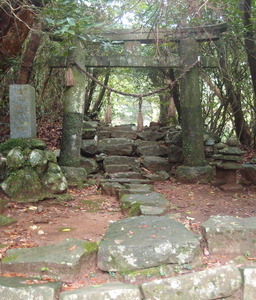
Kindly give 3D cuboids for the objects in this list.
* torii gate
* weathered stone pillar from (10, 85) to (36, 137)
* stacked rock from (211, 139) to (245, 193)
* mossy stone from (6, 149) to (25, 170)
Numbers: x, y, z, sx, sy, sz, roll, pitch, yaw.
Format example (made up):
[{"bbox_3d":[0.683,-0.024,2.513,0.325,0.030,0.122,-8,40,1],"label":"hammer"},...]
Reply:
[{"bbox_3d":[0.134,-0.939,5.733,3.143,2.534,0.420,0,6,0],"label":"torii gate"},{"bbox_3d":[-1.655,-0.600,5.115,0.319,0.834,0.260,0,6,0],"label":"weathered stone pillar"},{"bbox_3d":[1.659,0.247,5.355,0.465,0.868,0.430,0,6,0],"label":"stacked rock"},{"bbox_3d":[-1.699,0.142,4.892,0.226,0.322,0.280,0,6,0],"label":"mossy stone"}]

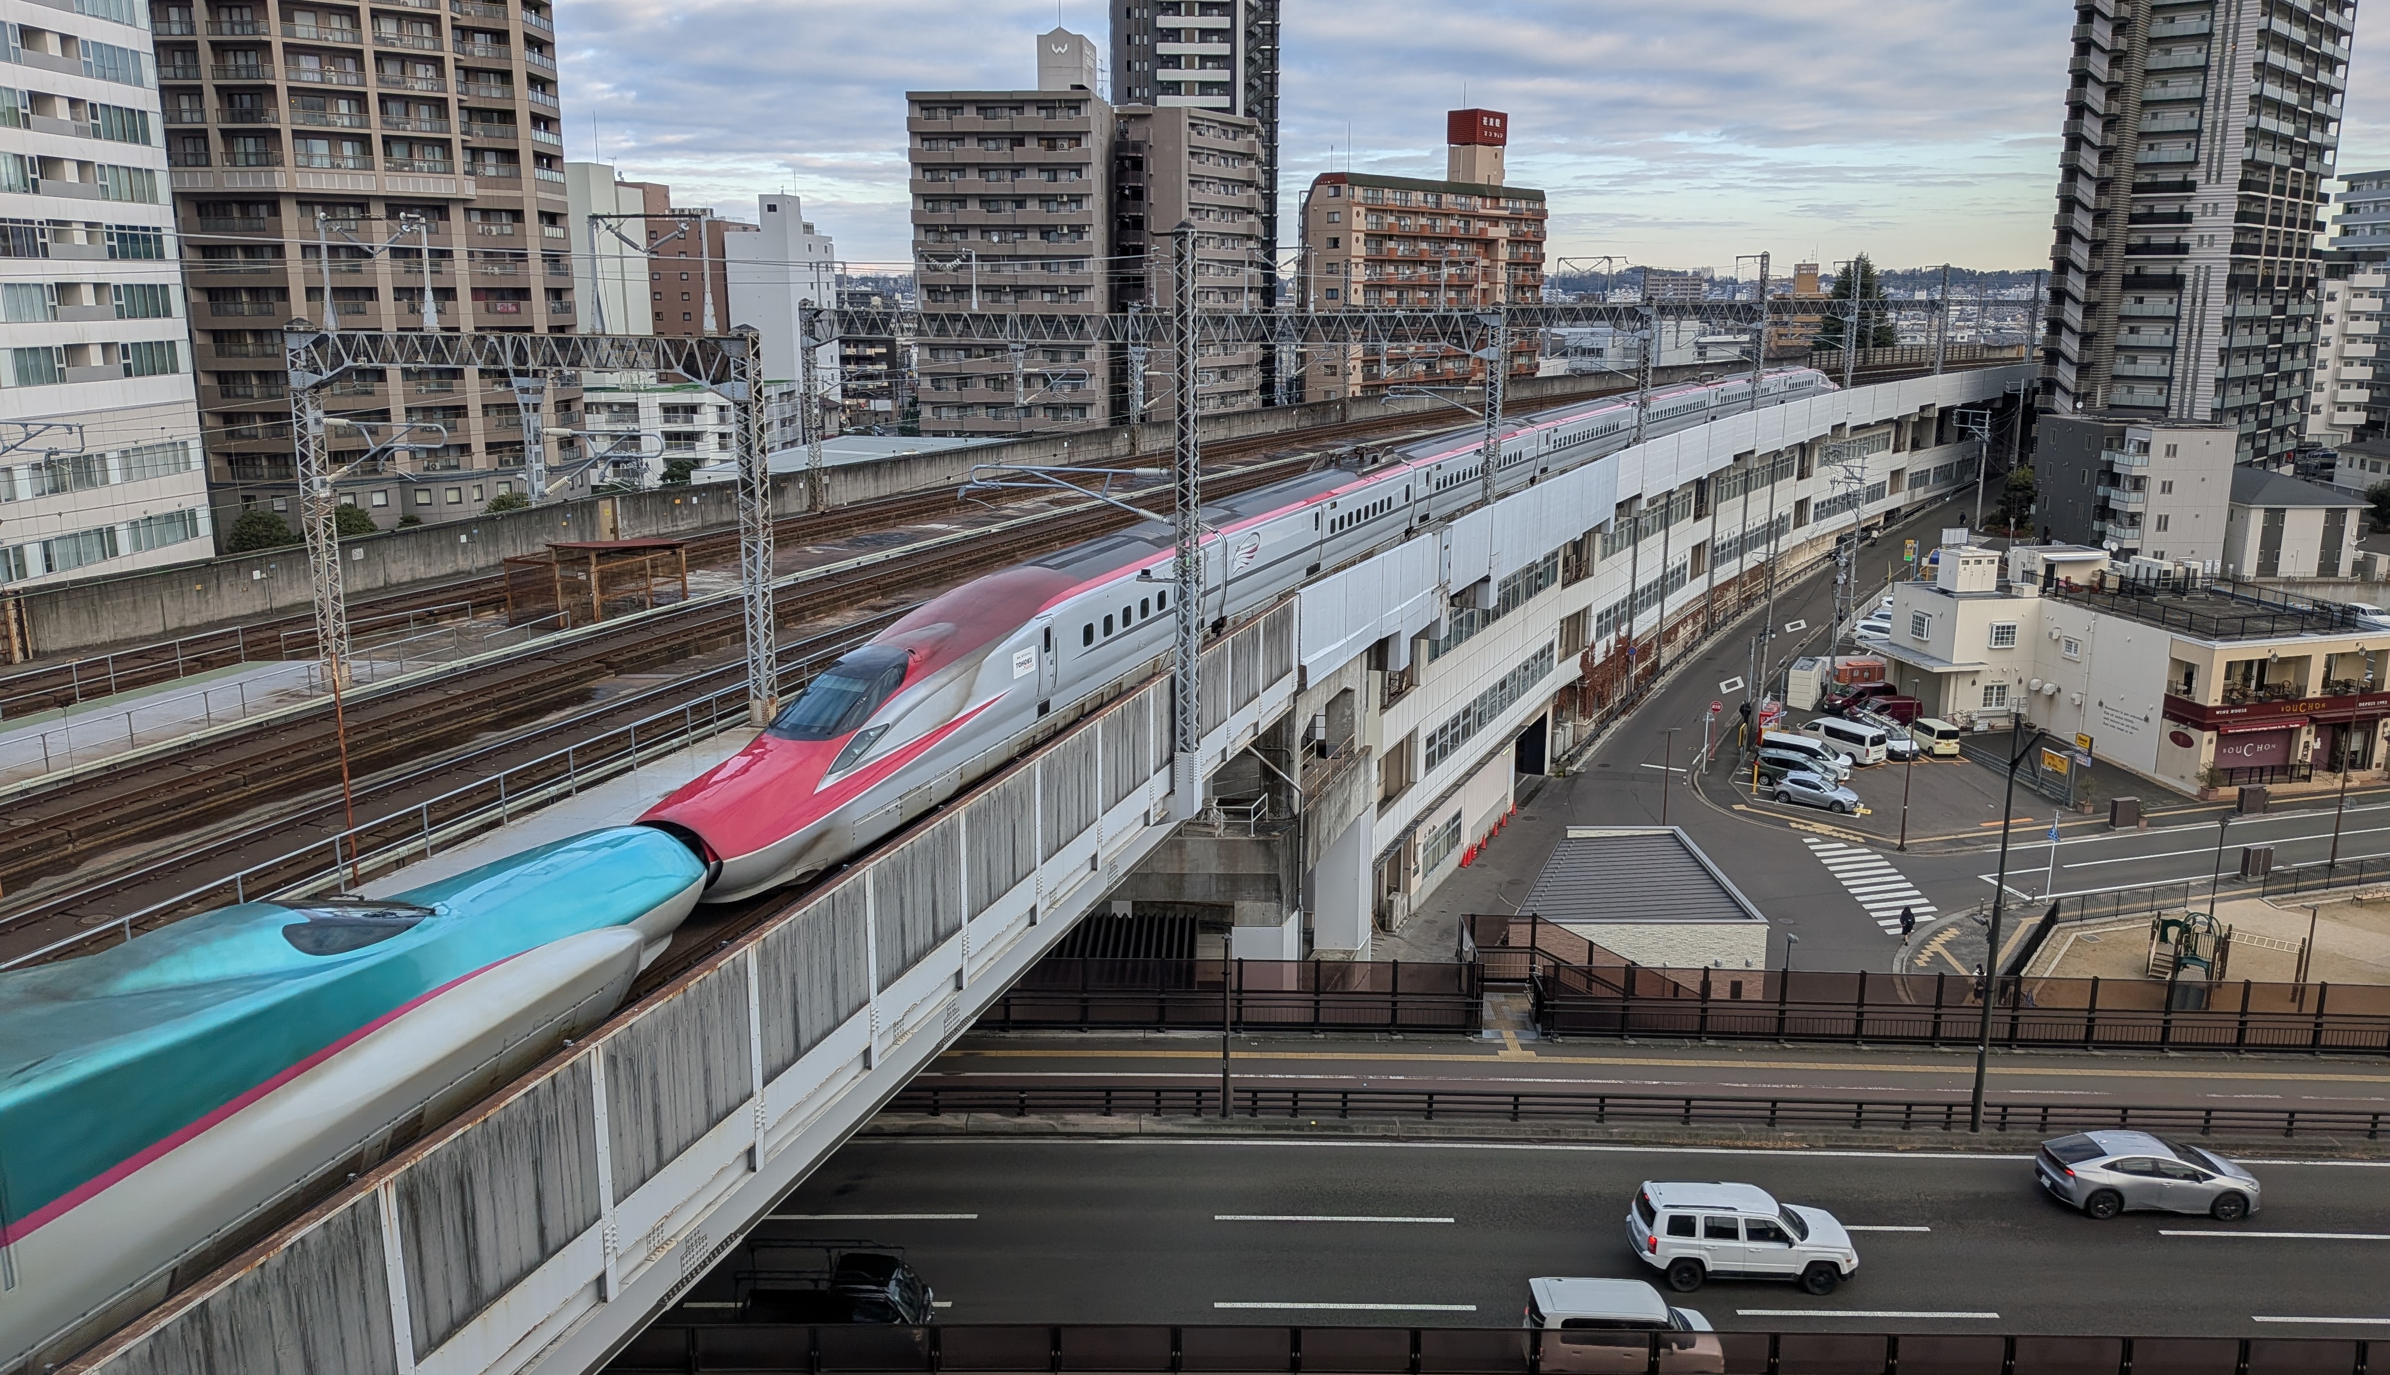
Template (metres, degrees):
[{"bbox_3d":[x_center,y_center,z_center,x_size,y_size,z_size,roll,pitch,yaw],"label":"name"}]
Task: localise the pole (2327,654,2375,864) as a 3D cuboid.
[{"bbox_3d":[49.539,3.435,71.261,0.350,9.000,0.600,-4,13,-19],"label":"pole"}]

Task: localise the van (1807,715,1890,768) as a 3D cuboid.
[{"bbox_3d":[35.428,2.613,91.062,1.750,2.000,4.700,-7,15,-30],"label":"van"}]

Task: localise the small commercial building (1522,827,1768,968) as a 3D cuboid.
[{"bbox_3d":[15.200,8.685,62.371,8.800,3.800,10.500,0,13,0],"label":"small commercial building"}]

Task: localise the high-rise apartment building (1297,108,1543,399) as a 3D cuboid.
[{"bbox_3d":[27.916,-45.425,200.640,9.000,45.500,40.500,12,18,42],"label":"high-rise apartment building"}]

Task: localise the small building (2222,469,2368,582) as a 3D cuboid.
[{"bbox_3d":[86.155,-13.480,133.420,9.800,8.000,11.500,0,13,-2],"label":"small building"}]

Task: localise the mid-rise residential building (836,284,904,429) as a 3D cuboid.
[{"bbox_3d":[-56.694,-56.877,292.768,11.800,25.400,12.500,0,13,-2],"label":"mid-rise residential building"}]

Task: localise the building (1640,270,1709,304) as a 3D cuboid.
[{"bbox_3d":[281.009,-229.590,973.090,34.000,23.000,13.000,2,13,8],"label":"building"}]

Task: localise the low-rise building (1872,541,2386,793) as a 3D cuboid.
[{"bbox_3d":[52.007,-1.741,92.939,19.200,9.600,21.800,-2,13,-11],"label":"low-rise building"}]

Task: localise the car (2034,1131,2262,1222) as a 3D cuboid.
[{"bbox_3d":[20.966,10.611,36.456,4.600,1.430,1.780,2,13,-3],"label":"car"}]

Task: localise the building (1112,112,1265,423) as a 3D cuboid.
[{"bbox_3d":[-1.635,-41.358,186.061,11.500,43.000,14.000,8,15,30],"label":"building"}]

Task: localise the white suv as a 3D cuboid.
[{"bbox_3d":[11.100,11.190,33.840,4.410,1.660,1.780,1,13,2],"label":"white suv"}]

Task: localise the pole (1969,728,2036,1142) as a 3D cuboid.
[{"bbox_3d":[18.406,5.525,37.679,0.400,10.100,1.000,0,13,-2],"label":"pole"}]

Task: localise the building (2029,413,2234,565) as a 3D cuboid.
[{"bbox_3d":[76.200,-14.402,136.344,8.300,14.900,14.300,0,13,0],"label":"building"}]

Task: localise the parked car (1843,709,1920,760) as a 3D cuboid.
[{"bbox_3d":[37.879,2.511,91.901,1.800,1.850,4.100,-5,14,-21],"label":"parked car"}]

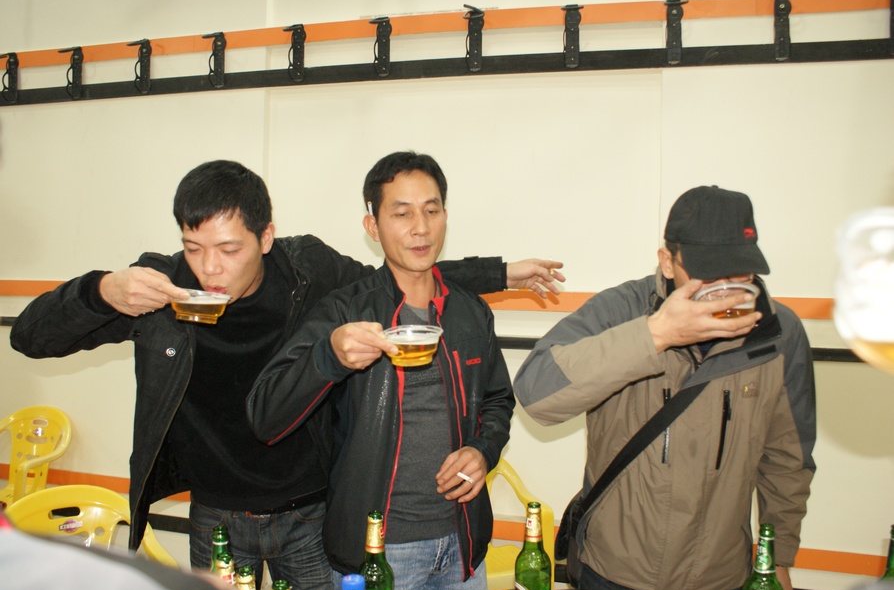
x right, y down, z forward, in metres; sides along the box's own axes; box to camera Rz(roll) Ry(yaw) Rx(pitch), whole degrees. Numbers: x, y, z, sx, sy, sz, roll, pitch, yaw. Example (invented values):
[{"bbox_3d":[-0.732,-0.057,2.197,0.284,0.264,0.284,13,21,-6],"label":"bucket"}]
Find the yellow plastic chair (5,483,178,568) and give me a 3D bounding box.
[{"bbox_3d":[-1.040,0.990,2.140,0.560,0.790,0.560,-1,3,-44],"label":"yellow plastic chair"}]

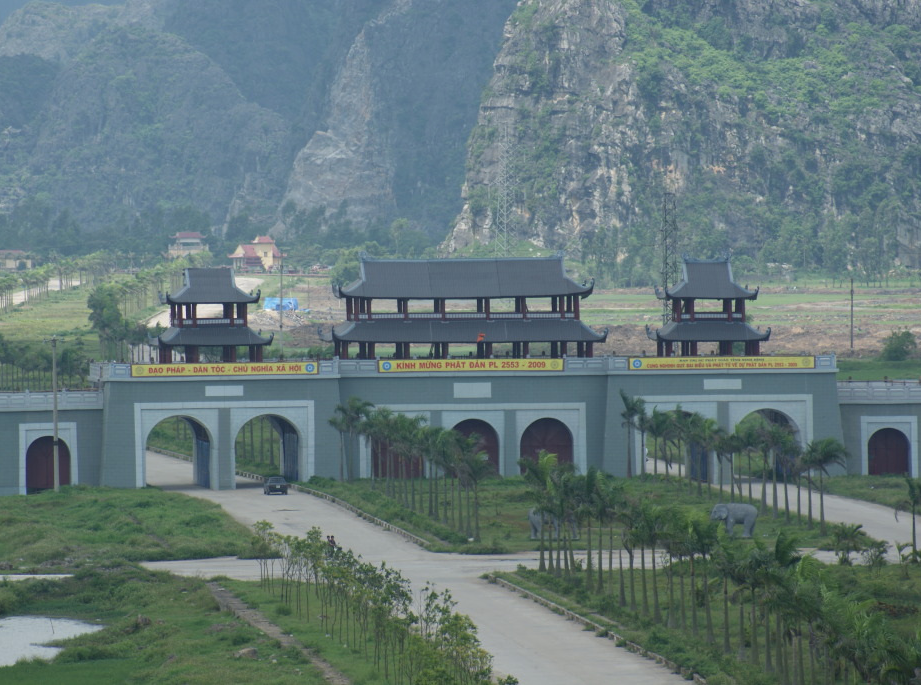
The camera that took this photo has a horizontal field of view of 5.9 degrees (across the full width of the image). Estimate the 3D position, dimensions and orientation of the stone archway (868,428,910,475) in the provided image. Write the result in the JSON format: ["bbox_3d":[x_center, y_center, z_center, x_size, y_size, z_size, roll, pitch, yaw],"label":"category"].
[{"bbox_3d":[35.384,9.075,753.231,3.490,3.860,3.000,-1,1,-8],"label":"stone archway"}]

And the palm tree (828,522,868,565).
[{"bbox_3d":[26.127,13.586,604.299,2.600,2.899,2.600,0,1,0],"label":"palm tree"}]

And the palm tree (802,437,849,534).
[{"bbox_3d":[26.051,10.150,640.524,3.600,7.000,3.600,-1,1,0],"label":"palm tree"}]

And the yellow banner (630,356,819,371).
[{"bbox_3d":[21.700,1.753,748.026,15.780,0.980,0.100,-1,1,-8],"label":"yellow banner"}]

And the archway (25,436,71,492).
[{"bbox_3d":[-34.736,10.268,754.458,3.812,4.837,1.500,-1,1,-10],"label":"archway"}]

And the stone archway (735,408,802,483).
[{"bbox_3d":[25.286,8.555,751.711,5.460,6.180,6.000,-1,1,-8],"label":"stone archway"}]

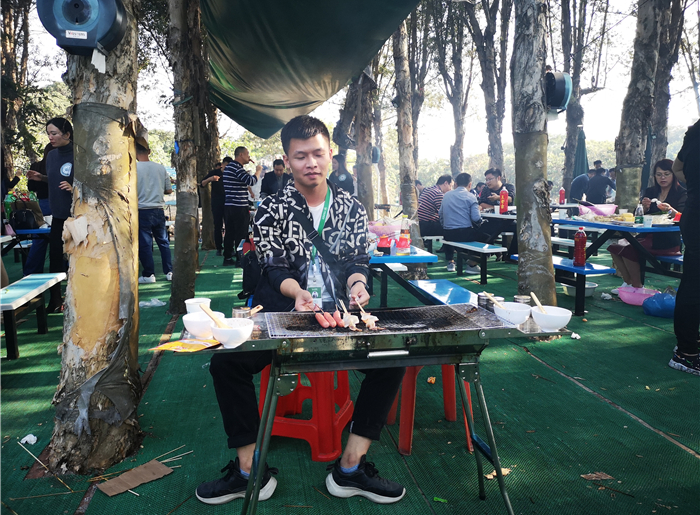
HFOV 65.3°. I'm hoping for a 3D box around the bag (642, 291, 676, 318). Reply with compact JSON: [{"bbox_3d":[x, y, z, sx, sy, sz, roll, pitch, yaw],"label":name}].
[{"bbox_3d":[2.650,0.375,4.620,0.360,0.190,0.300,0,7,0],"label":"bag"}]

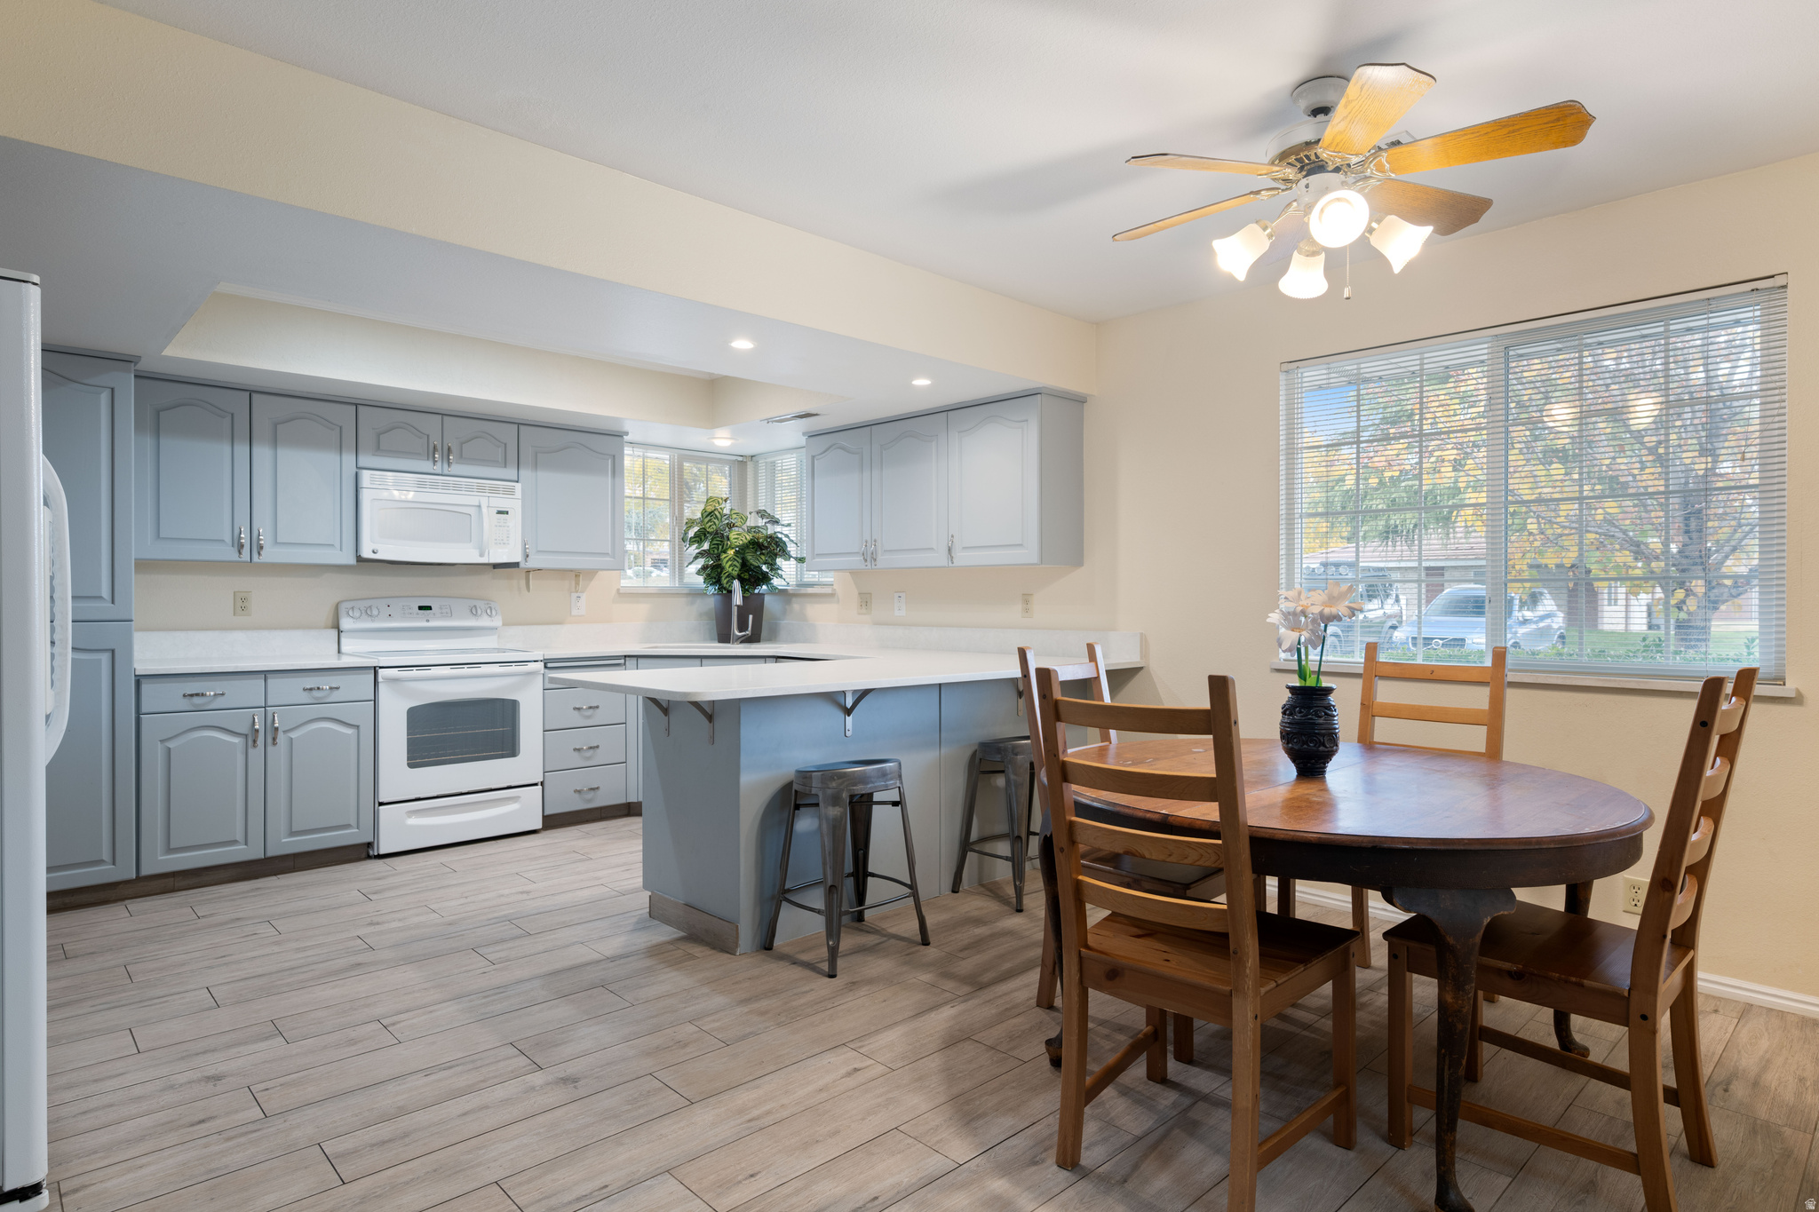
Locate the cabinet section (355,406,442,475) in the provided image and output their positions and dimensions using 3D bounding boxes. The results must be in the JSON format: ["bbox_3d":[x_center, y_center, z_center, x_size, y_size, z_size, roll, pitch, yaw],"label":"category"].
[{"bbox_3d":[-2.609,-0.806,4.833,0.383,0.296,0.325,0,-1,-43],"label":"cabinet section"}]

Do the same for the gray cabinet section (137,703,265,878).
[{"bbox_3d":[-3.066,0.751,4.121,0.419,0.632,0.560,0,-1,-43],"label":"gray cabinet section"}]

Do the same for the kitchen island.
[{"bbox_3d":[-0.120,0.708,3.873,2.300,0.916,0.998,0,0,-44],"label":"kitchen island"}]

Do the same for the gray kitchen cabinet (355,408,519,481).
[{"bbox_3d":[-2.472,-0.812,4.968,0.769,0.306,0.325,0,0,-44],"label":"gray kitchen cabinet"}]

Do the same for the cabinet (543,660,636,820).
[{"bbox_3d":[-1.910,0.676,5.314,0.495,0.806,0.616,0,0,-44],"label":"cabinet"}]

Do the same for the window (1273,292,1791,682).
[{"bbox_3d":[2.045,-0.377,3.368,0.060,1.205,1.530,0,1,-43],"label":"window"}]

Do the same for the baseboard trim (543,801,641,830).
[{"bbox_3d":[-1.710,1.106,5.171,0.560,0.090,0.030,0,1,-43],"label":"baseboard trim"}]

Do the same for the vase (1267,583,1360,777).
[{"bbox_3d":[1.050,0.184,2.497,0.220,0.493,0.200,0,0,23],"label":"vase"}]

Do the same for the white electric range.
[{"bbox_3d":[-2.346,0.560,4.846,0.758,1.195,0.670,0,0,-44],"label":"white electric range"}]

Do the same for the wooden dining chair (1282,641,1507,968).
[{"bbox_3d":[1.466,0.656,2.859,0.555,1.050,0.495,0,1,-43],"label":"wooden dining chair"}]

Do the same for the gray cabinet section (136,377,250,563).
[{"bbox_3d":[-3.203,-0.575,4.265,0.405,0.763,0.325,0,-1,-43],"label":"gray cabinet section"}]

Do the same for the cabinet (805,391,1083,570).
[{"bbox_3d":[0.118,-0.583,5.053,0.321,0.780,1.716,0,0,-44],"label":"cabinet"}]

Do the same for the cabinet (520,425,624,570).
[{"bbox_3d":[-1.976,-0.582,5.445,0.607,0.768,0.325,0,0,-44],"label":"cabinet"}]

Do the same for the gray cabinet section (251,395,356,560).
[{"bbox_3d":[-2.902,-0.574,4.549,0.423,0.763,0.325,0,-1,-43],"label":"gray cabinet section"}]

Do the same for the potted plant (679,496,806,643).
[{"bbox_3d":[-1.052,-0.215,6.141,0.730,0.910,0.680,0,0,0],"label":"potted plant"}]

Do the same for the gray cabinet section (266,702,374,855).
[{"bbox_3d":[-2.763,0.754,4.408,0.416,0.632,0.560,0,-1,-43],"label":"gray cabinet section"}]

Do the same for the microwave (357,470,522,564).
[{"bbox_3d":[-2.443,-0.431,4.936,0.762,0.425,0.390,0,1,-43],"label":"microwave"}]

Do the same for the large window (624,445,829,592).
[{"bbox_3d":[-1.114,-0.553,5.885,0.940,0.890,0.940,0,1,-43],"label":"large window"}]

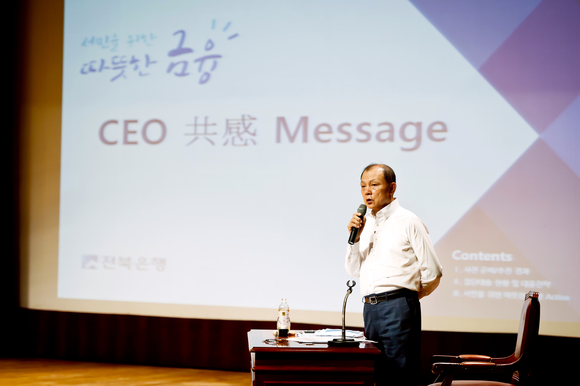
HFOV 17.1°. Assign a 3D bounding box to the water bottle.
[{"bbox_3d":[-0.031,0.660,10.200,0.066,0.207,0.066,0,0,0],"label":"water bottle"}]

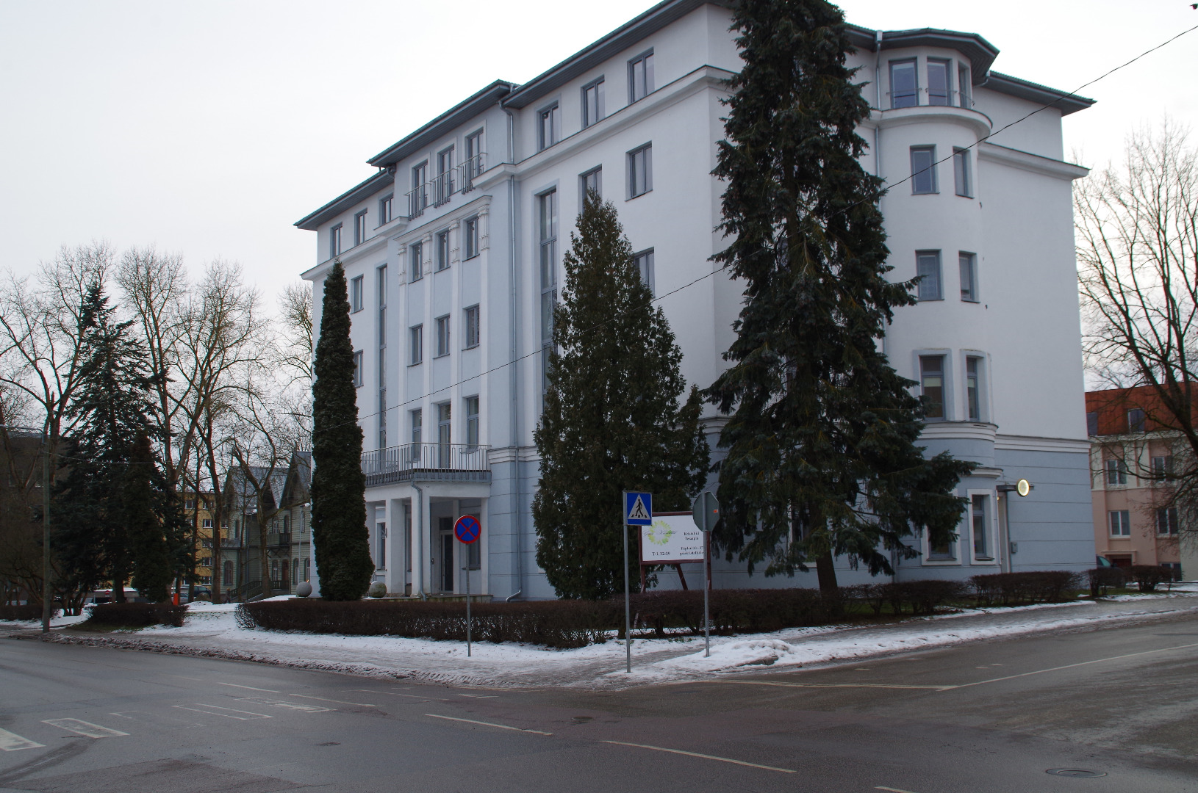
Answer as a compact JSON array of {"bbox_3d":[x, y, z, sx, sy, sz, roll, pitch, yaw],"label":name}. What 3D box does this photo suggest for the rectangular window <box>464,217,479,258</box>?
[{"bbox_3d":[-4.572,-5.762,50.823,0.200,1.499,1.226,4,-9,-33],"label":"rectangular window"}]

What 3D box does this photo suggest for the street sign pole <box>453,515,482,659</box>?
[{"bbox_3d":[-2.761,4.029,29.500,0.610,3.060,0.100,3,-9,-29],"label":"street sign pole"}]

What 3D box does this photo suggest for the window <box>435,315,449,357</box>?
[{"bbox_3d":[-5.807,-2.250,52.370,0.200,1.528,1.297,4,-9,-33],"label":"window"}]

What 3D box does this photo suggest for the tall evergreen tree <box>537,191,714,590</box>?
[{"bbox_3d":[0.605,0.245,38.081,4.608,11.952,4.608,-1,-7,0],"label":"tall evergreen tree"}]

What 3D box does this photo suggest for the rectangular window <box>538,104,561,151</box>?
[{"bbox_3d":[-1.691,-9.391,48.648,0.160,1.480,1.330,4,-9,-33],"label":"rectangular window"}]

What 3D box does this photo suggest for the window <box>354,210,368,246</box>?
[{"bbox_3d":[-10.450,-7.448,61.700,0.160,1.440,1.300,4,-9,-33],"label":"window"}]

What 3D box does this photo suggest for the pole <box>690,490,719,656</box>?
[{"bbox_3d":[2.135,3.599,28.212,0.090,3.336,0.770,4,-9,-33],"label":"pole"}]

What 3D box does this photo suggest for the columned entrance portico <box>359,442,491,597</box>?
[{"bbox_3d":[-7.008,4.687,50.594,3.011,5.246,7.504,4,-9,-33],"label":"columned entrance portico"}]

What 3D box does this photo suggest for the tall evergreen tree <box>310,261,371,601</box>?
[{"bbox_3d":[-8.505,1.304,46.018,2.000,11.424,2.000,4,-9,-33],"label":"tall evergreen tree"}]

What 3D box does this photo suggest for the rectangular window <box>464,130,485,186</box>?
[{"bbox_3d":[-4.479,-8.769,51.136,0.200,1.765,1.493,4,-9,-33],"label":"rectangular window"}]

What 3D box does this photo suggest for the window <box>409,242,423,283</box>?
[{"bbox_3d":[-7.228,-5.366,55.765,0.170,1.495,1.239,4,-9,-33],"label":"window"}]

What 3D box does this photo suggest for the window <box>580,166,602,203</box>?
[{"bbox_3d":[-0.116,-6.577,45.332,0.200,1.599,1.329,4,-9,-33],"label":"window"}]

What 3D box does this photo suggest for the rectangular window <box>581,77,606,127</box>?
[{"bbox_3d":[-0.105,-9.568,45.641,0.200,1.420,1.375,4,-9,-33],"label":"rectangular window"}]

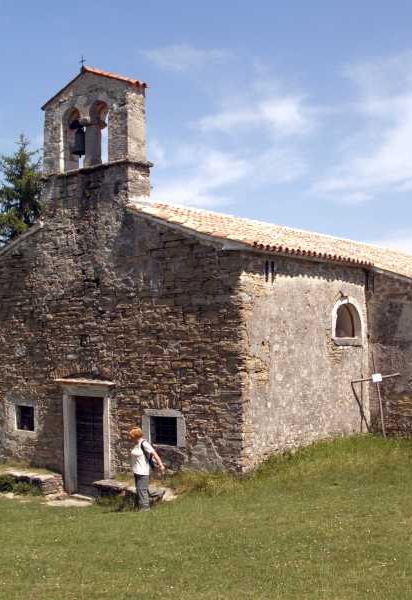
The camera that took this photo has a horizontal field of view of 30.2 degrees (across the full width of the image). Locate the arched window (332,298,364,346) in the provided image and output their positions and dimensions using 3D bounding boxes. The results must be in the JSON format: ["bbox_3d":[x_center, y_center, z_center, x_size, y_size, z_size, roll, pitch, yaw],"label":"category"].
[{"bbox_3d":[3.176,0.513,17.368,0.220,1.088,1.435,-2,-3,38],"label":"arched window"}]

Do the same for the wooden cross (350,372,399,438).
[{"bbox_3d":[3.842,2.348,16.893,1.204,1.432,0.100,-12,-10,37],"label":"wooden cross"}]

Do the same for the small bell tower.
[{"bbox_3d":[-2.541,-3.975,17.138,2.681,2.349,0.660,-2,-3,38],"label":"small bell tower"}]

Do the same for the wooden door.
[{"bbox_3d":[-2.509,3.189,16.680,0.980,2.120,0.100,-2,-3,38],"label":"wooden door"}]

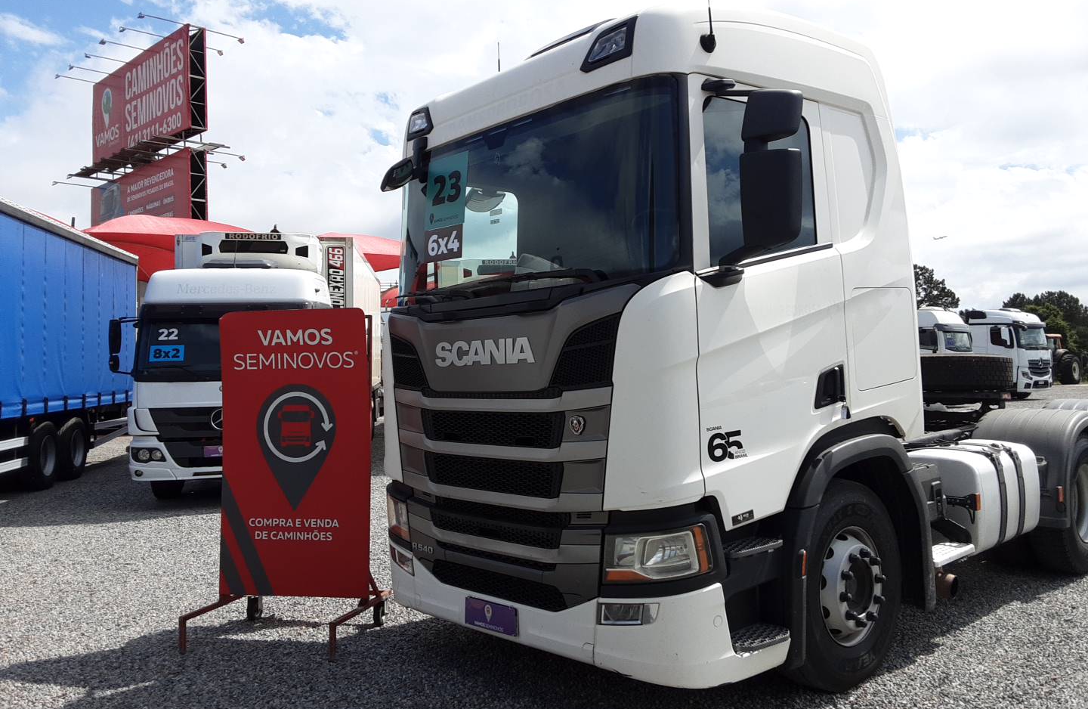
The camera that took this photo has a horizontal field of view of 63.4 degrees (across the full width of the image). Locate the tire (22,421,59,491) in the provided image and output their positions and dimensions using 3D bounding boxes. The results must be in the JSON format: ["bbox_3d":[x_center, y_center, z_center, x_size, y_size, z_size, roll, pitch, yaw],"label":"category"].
[{"bbox_3d":[-7.403,1.486,12.875,0.290,1.030,1.030,-1,-2,-10],"label":"tire"}]

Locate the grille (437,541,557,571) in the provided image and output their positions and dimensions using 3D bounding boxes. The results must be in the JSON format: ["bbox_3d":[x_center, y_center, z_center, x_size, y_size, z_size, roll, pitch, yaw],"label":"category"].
[{"bbox_3d":[-0.268,1.000,4.363,0.070,0.065,0.950,0,-2,-42],"label":"grille"}]

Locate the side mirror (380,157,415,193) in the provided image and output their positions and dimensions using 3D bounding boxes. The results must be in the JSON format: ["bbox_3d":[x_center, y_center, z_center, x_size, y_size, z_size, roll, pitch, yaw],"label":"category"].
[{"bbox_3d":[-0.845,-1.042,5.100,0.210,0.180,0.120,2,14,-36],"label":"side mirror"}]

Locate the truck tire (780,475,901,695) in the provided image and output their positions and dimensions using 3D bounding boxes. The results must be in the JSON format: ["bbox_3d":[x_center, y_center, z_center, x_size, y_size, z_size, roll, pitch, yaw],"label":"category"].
[{"bbox_3d":[1.468,1.150,4.533,1.040,1.040,0.300,0,-2,-42],"label":"truck tire"}]

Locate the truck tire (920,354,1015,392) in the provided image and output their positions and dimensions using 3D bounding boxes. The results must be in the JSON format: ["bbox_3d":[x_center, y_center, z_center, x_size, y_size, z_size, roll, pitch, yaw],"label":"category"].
[{"bbox_3d":[3.671,0.174,7.962,1.040,0.290,1.040,0,-2,-42],"label":"truck tire"}]

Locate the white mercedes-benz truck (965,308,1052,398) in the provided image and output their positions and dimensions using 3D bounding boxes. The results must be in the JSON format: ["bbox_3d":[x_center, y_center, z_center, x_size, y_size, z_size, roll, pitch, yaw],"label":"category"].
[{"bbox_3d":[17.576,0.062,37.326,2.550,3.650,6.400,-1,-2,-35],"label":"white mercedes-benz truck"}]

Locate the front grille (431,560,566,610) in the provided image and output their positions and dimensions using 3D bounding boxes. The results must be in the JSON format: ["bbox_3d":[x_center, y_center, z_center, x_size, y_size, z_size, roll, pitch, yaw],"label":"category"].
[{"bbox_3d":[-0.263,1.133,4.361,0.080,0.140,1.050,0,-2,-42],"label":"front grille"}]

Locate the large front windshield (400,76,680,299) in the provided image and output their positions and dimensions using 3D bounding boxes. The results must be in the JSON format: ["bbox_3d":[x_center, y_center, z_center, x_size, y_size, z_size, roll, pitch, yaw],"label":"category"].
[{"bbox_3d":[-0.216,-0.743,4.501,0.270,0.960,2.200,0,-2,-42],"label":"large front windshield"}]

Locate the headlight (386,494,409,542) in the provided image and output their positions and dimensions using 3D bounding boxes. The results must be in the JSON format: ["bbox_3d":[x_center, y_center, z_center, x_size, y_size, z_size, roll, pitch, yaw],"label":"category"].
[{"bbox_3d":[-0.829,0.936,5.154,0.200,0.225,0.430,0,-2,-34],"label":"headlight"}]

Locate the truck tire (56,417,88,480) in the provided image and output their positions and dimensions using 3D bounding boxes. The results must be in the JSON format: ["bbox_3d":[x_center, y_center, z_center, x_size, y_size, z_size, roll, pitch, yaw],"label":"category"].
[{"bbox_3d":[-7.803,1.542,14.425,0.300,1.020,1.020,-1,-1,-10],"label":"truck tire"}]

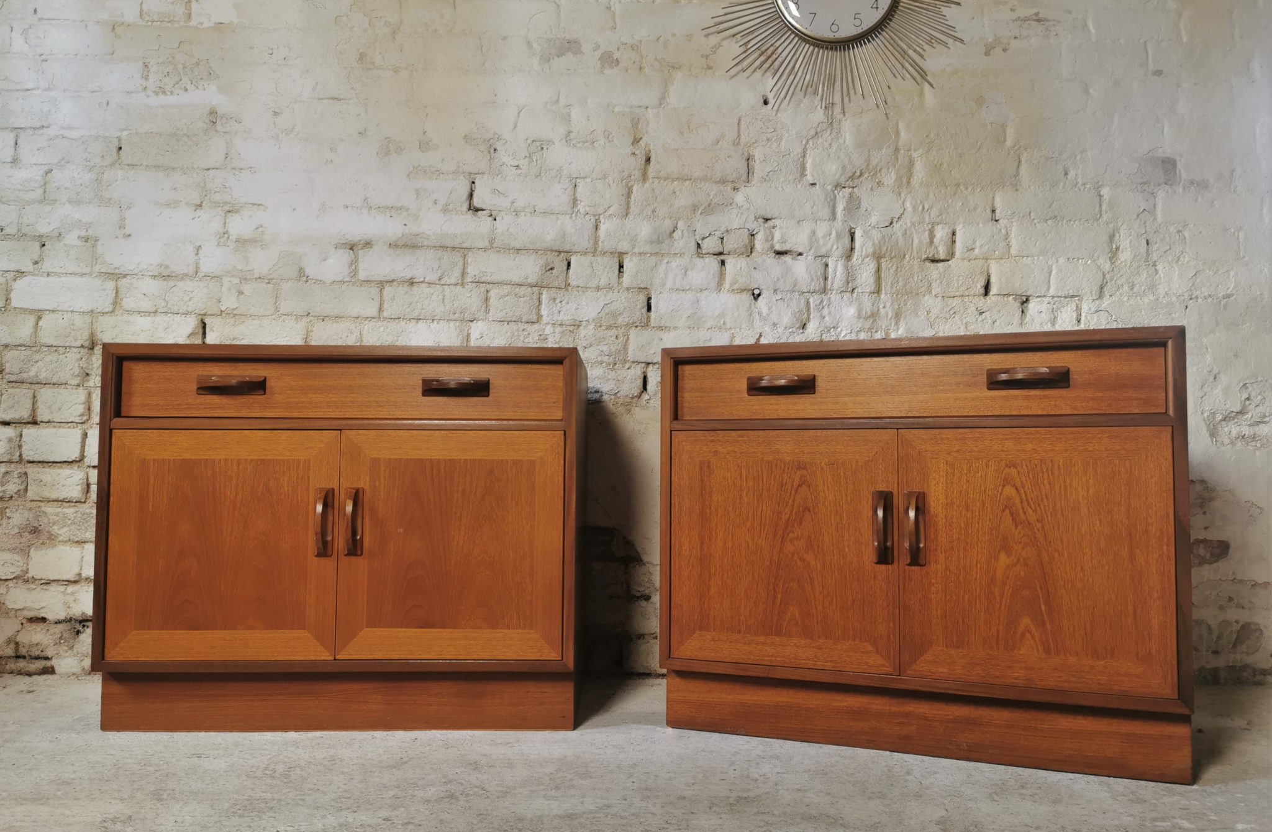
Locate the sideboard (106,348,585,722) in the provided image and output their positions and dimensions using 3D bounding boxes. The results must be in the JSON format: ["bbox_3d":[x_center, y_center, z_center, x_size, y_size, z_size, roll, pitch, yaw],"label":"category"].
[{"bbox_3d":[-0.524,0.226,1.960,0.830,0.678,0.469,0,-3,-1],"label":"sideboard"}]

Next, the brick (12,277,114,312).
[{"bbox_3d":[-1.253,-0.263,2.215,0.219,0.074,0.110,1,-4,-2],"label":"brick"}]

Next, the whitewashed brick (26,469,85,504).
[{"bbox_3d":[-1.291,0.160,2.258,0.131,0.071,0.100,0,-3,1],"label":"whitewashed brick"}]

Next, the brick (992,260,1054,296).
[{"bbox_3d":[0.874,-0.308,2.310,0.142,0.083,0.130,1,-4,-2],"label":"brick"}]

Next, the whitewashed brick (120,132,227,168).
[{"bbox_3d":[-1.025,-0.584,2.244,0.233,0.078,0.110,1,-4,-2],"label":"whitewashed brick"}]

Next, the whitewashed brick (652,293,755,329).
[{"bbox_3d":[0.148,-0.231,2.267,0.232,0.081,0.110,1,-4,-2],"label":"whitewashed brick"}]

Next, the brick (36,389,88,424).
[{"bbox_3d":[-1.300,-0.018,2.320,0.120,0.076,0.150,1,-3,0],"label":"brick"}]

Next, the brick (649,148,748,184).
[{"bbox_3d":[0.144,-0.572,2.325,0.222,0.076,0.105,1,-3,0],"label":"brick"}]

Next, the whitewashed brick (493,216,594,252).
[{"bbox_3d":[-0.206,-0.406,2.277,0.223,0.077,0.100,0,-3,1],"label":"whitewashed brick"}]

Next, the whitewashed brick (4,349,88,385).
[{"bbox_3d":[-1.321,-0.109,2.273,0.184,0.076,0.100,0,-3,1],"label":"whitewashed brick"}]

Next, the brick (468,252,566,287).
[{"bbox_3d":[-0.272,-0.332,2.313,0.224,0.075,0.105,1,-3,0],"label":"brick"}]

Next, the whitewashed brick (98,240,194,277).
[{"bbox_3d":[-1.076,-0.344,2.227,0.214,0.082,0.110,1,-4,-2],"label":"whitewashed brick"}]

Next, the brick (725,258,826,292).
[{"bbox_3d":[0.318,-0.317,2.312,0.225,0.078,0.105,1,-3,0],"label":"brick"}]

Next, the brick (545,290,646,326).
[{"bbox_3d":[-0.094,-0.245,2.309,0.234,0.075,0.105,1,-3,0],"label":"brick"}]

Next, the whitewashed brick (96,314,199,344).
[{"bbox_3d":[-1.095,-0.189,2.275,0.228,0.073,0.100,0,-3,1],"label":"whitewashed brick"}]

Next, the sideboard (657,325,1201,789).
[{"bbox_3d":[0.507,0.219,1.788,0.810,0.662,0.470,-1,-3,23],"label":"sideboard"}]

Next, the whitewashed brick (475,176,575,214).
[{"bbox_3d":[-0.252,-0.493,2.283,0.222,0.080,0.100,0,-3,1],"label":"whitewashed brick"}]

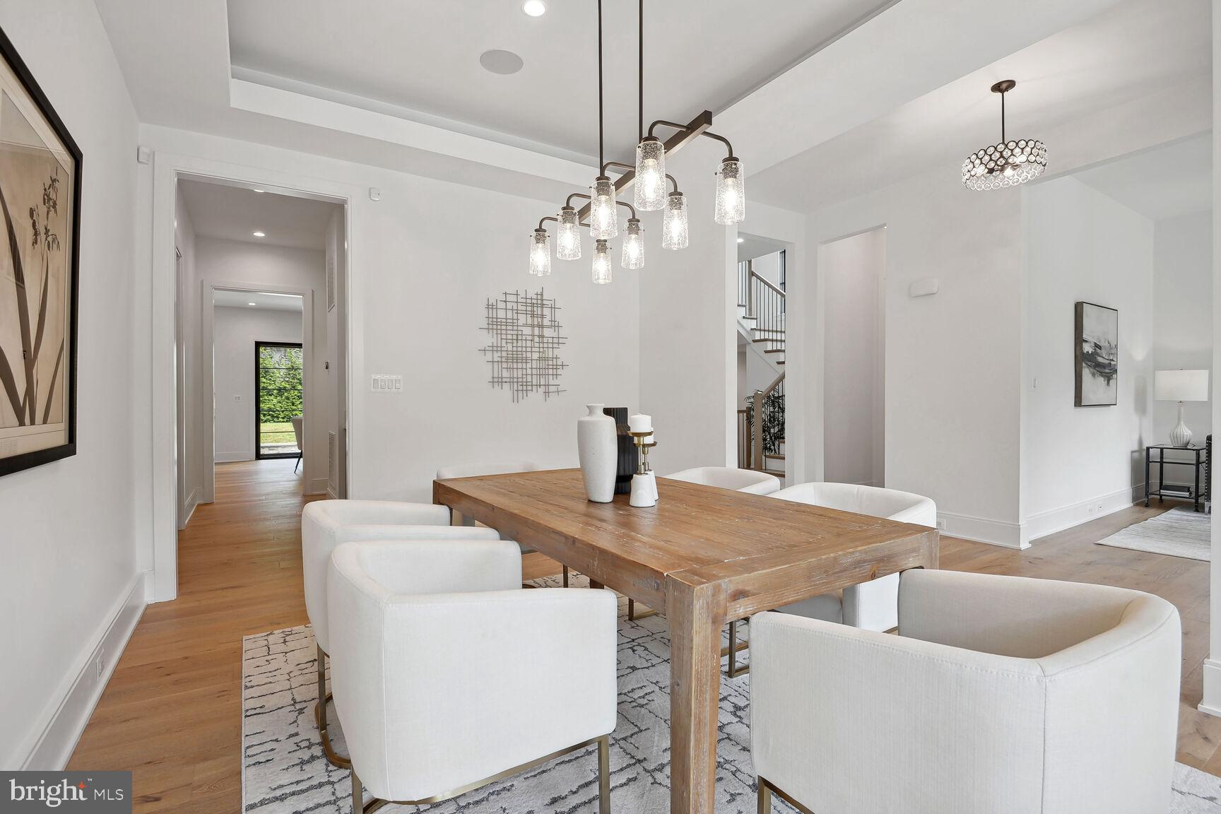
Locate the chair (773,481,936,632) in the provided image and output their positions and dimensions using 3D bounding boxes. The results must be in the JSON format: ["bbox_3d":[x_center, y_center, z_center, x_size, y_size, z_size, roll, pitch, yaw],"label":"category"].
[{"bbox_3d":[0.869,0.720,2.112,0.585,0.750,0.555,0,0,-34],"label":"chair"}]

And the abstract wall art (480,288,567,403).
[{"bbox_3d":[-0.663,-0.492,4.290,0.765,0.925,0.045,0,0,-34],"label":"abstract wall art"}]

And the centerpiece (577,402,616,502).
[{"bbox_3d":[-0.047,0.168,1.990,0.147,0.354,0.147,0,0,0],"label":"centerpiece"}]

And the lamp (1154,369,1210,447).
[{"bbox_3d":[6.189,0.015,5.877,0.405,0.837,0.405,0,0,-34],"label":"lamp"}]

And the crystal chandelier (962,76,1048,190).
[{"bbox_3d":[2.511,-1.759,3.463,0.445,0.582,0.445,0,0,-34],"label":"crystal chandelier"}]

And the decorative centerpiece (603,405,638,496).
[{"bbox_3d":[0.017,0.175,2.185,0.195,0.338,0.195,0,0,0],"label":"decorative centerpiece"}]

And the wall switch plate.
[{"bbox_3d":[-1.537,-0.159,3.730,0.199,0.113,0.010,0,0,-34],"label":"wall switch plate"}]

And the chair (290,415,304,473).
[{"bbox_3d":[-5.075,0.636,9.145,0.575,0.892,0.525,0,0,-34],"label":"chair"}]

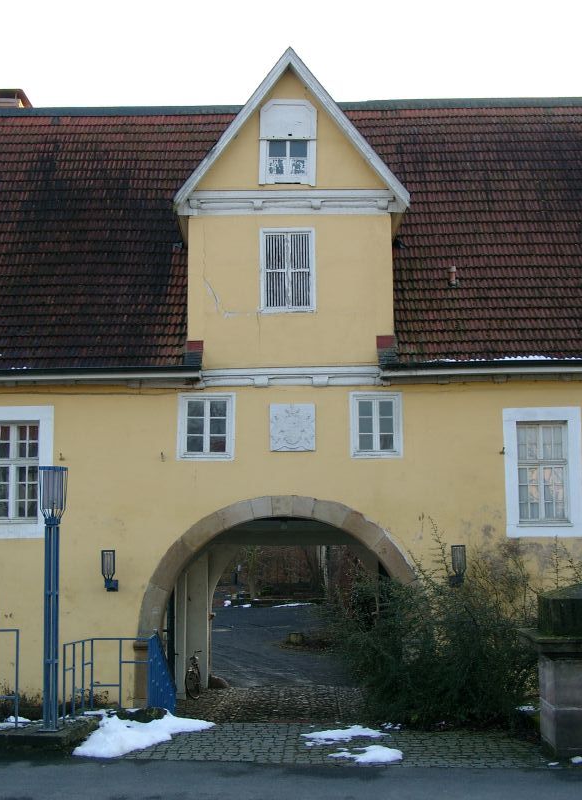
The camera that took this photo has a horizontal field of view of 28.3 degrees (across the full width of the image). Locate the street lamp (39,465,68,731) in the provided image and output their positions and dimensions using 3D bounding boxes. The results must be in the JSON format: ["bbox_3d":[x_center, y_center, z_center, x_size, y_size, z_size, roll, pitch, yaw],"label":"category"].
[{"bbox_3d":[-3.561,2.914,17.291,0.417,3.890,0.417,-1,-8,1],"label":"street lamp"}]

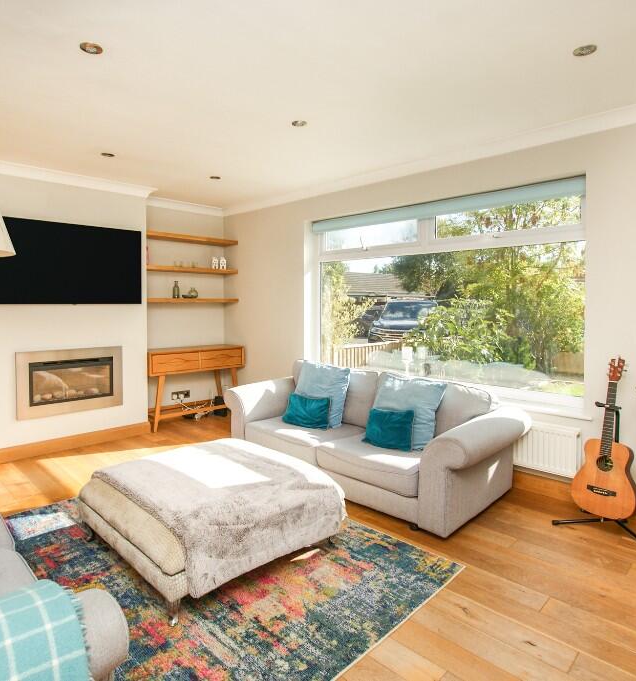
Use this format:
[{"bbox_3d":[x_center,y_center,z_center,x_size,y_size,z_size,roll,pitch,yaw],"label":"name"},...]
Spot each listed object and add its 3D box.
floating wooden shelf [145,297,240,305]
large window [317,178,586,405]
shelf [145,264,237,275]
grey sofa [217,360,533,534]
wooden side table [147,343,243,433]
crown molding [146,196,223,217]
[{"bbox_3d":[-1.587,-0.483,5.186,1.210,0.050,0.294,-3,5,-44],"label":"floating wooden shelf"},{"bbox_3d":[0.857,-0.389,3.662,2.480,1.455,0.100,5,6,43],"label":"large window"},{"bbox_3d":[-1.587,-0.838,5.179,1.210,0.050,0.294,-3,5,-44],"label":"shelf"},{"bbox_3d":[0.351,0.659,3.543,0.968,0.809,2.362,-3,5,-44],"label":"grey sofa"},{"bbox_3d":[-1.397,0.487,4.758,0.360,0.804,1.163,5,6,43],"label":"wooden side table"},{"bbox_3d":[-1.644,-1.633,5.252,1.157,0.094,0.084,-3,5,-44],"label":"crown molding"}]

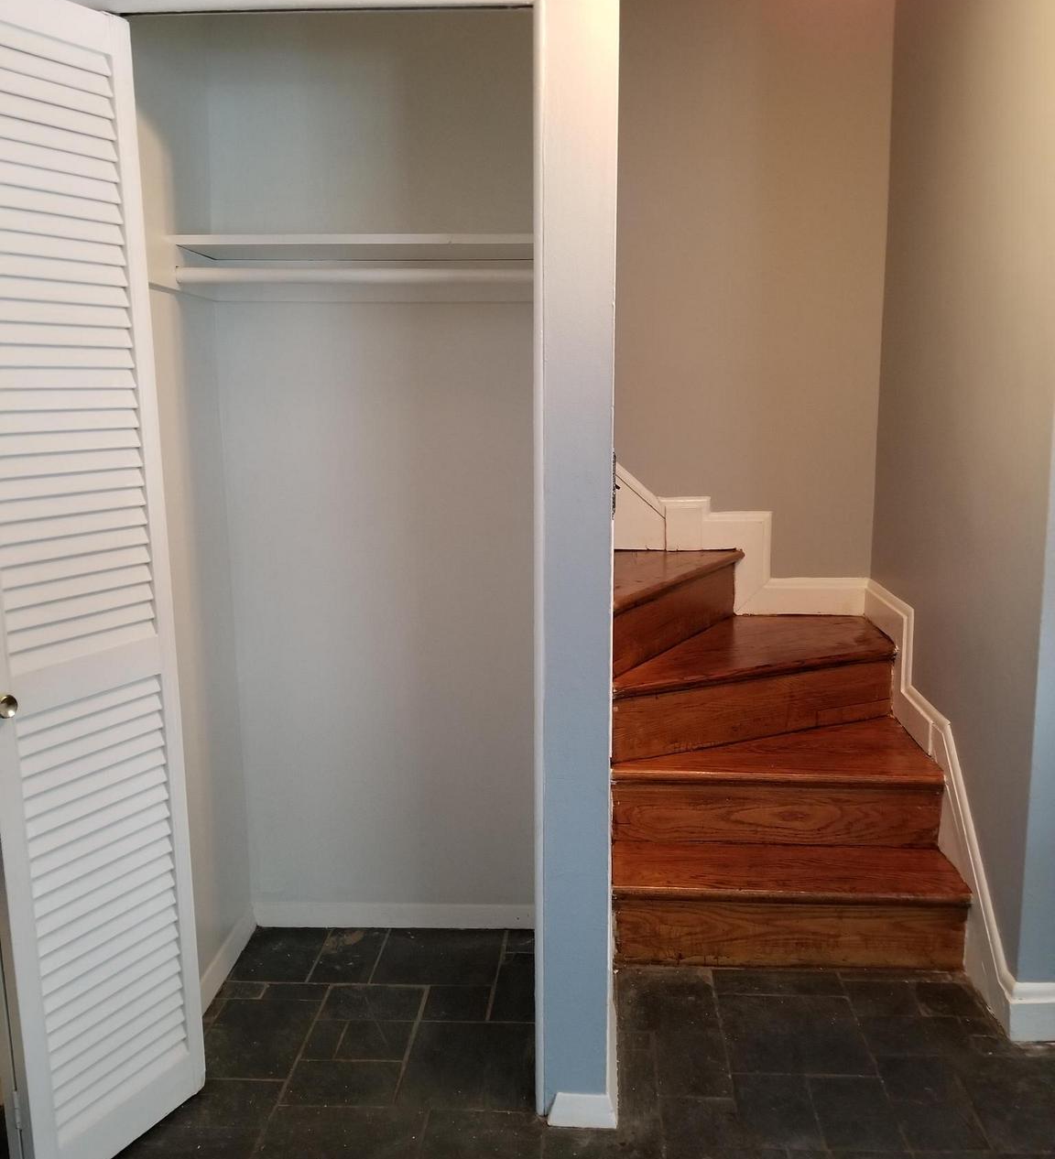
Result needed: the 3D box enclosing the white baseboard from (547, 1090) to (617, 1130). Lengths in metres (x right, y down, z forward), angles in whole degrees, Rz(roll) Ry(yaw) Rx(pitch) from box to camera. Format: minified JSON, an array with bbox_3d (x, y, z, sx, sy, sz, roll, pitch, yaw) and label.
[{"bbox_3d":[0.104,0.997,1.993,0.128,0.065,0.024,0,9,3],"label":"white baseboard"}]

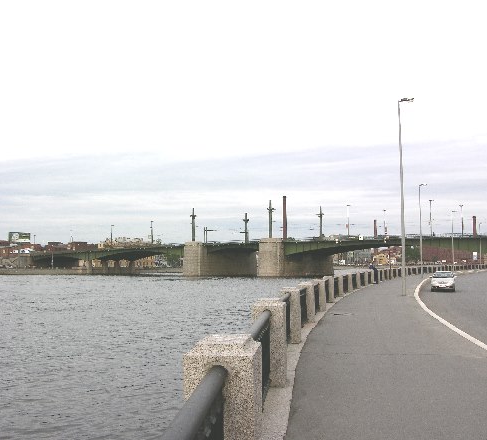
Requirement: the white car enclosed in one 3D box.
[{"bbox_3d":[14.542,4.423,43.071,1.740,1.460,4.200,-2,-5,21],"label":"white car"}]

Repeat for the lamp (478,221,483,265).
[{"bbox_3d":[51.361,5.599,127.901,1.000,10.000,0.350,-3,-5,30],"label":"lamp"}]

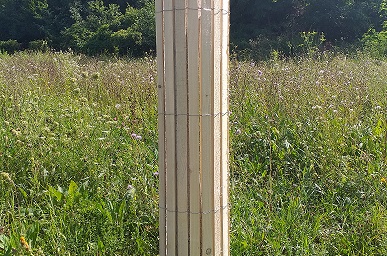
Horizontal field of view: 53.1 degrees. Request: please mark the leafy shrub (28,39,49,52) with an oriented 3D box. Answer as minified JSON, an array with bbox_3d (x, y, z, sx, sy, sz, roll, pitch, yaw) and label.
[{"bbox_3d":[-7.598,-4.005,19.000,1.000,0.750,0.950,0,11,0],"label":"leafy shrub"}]

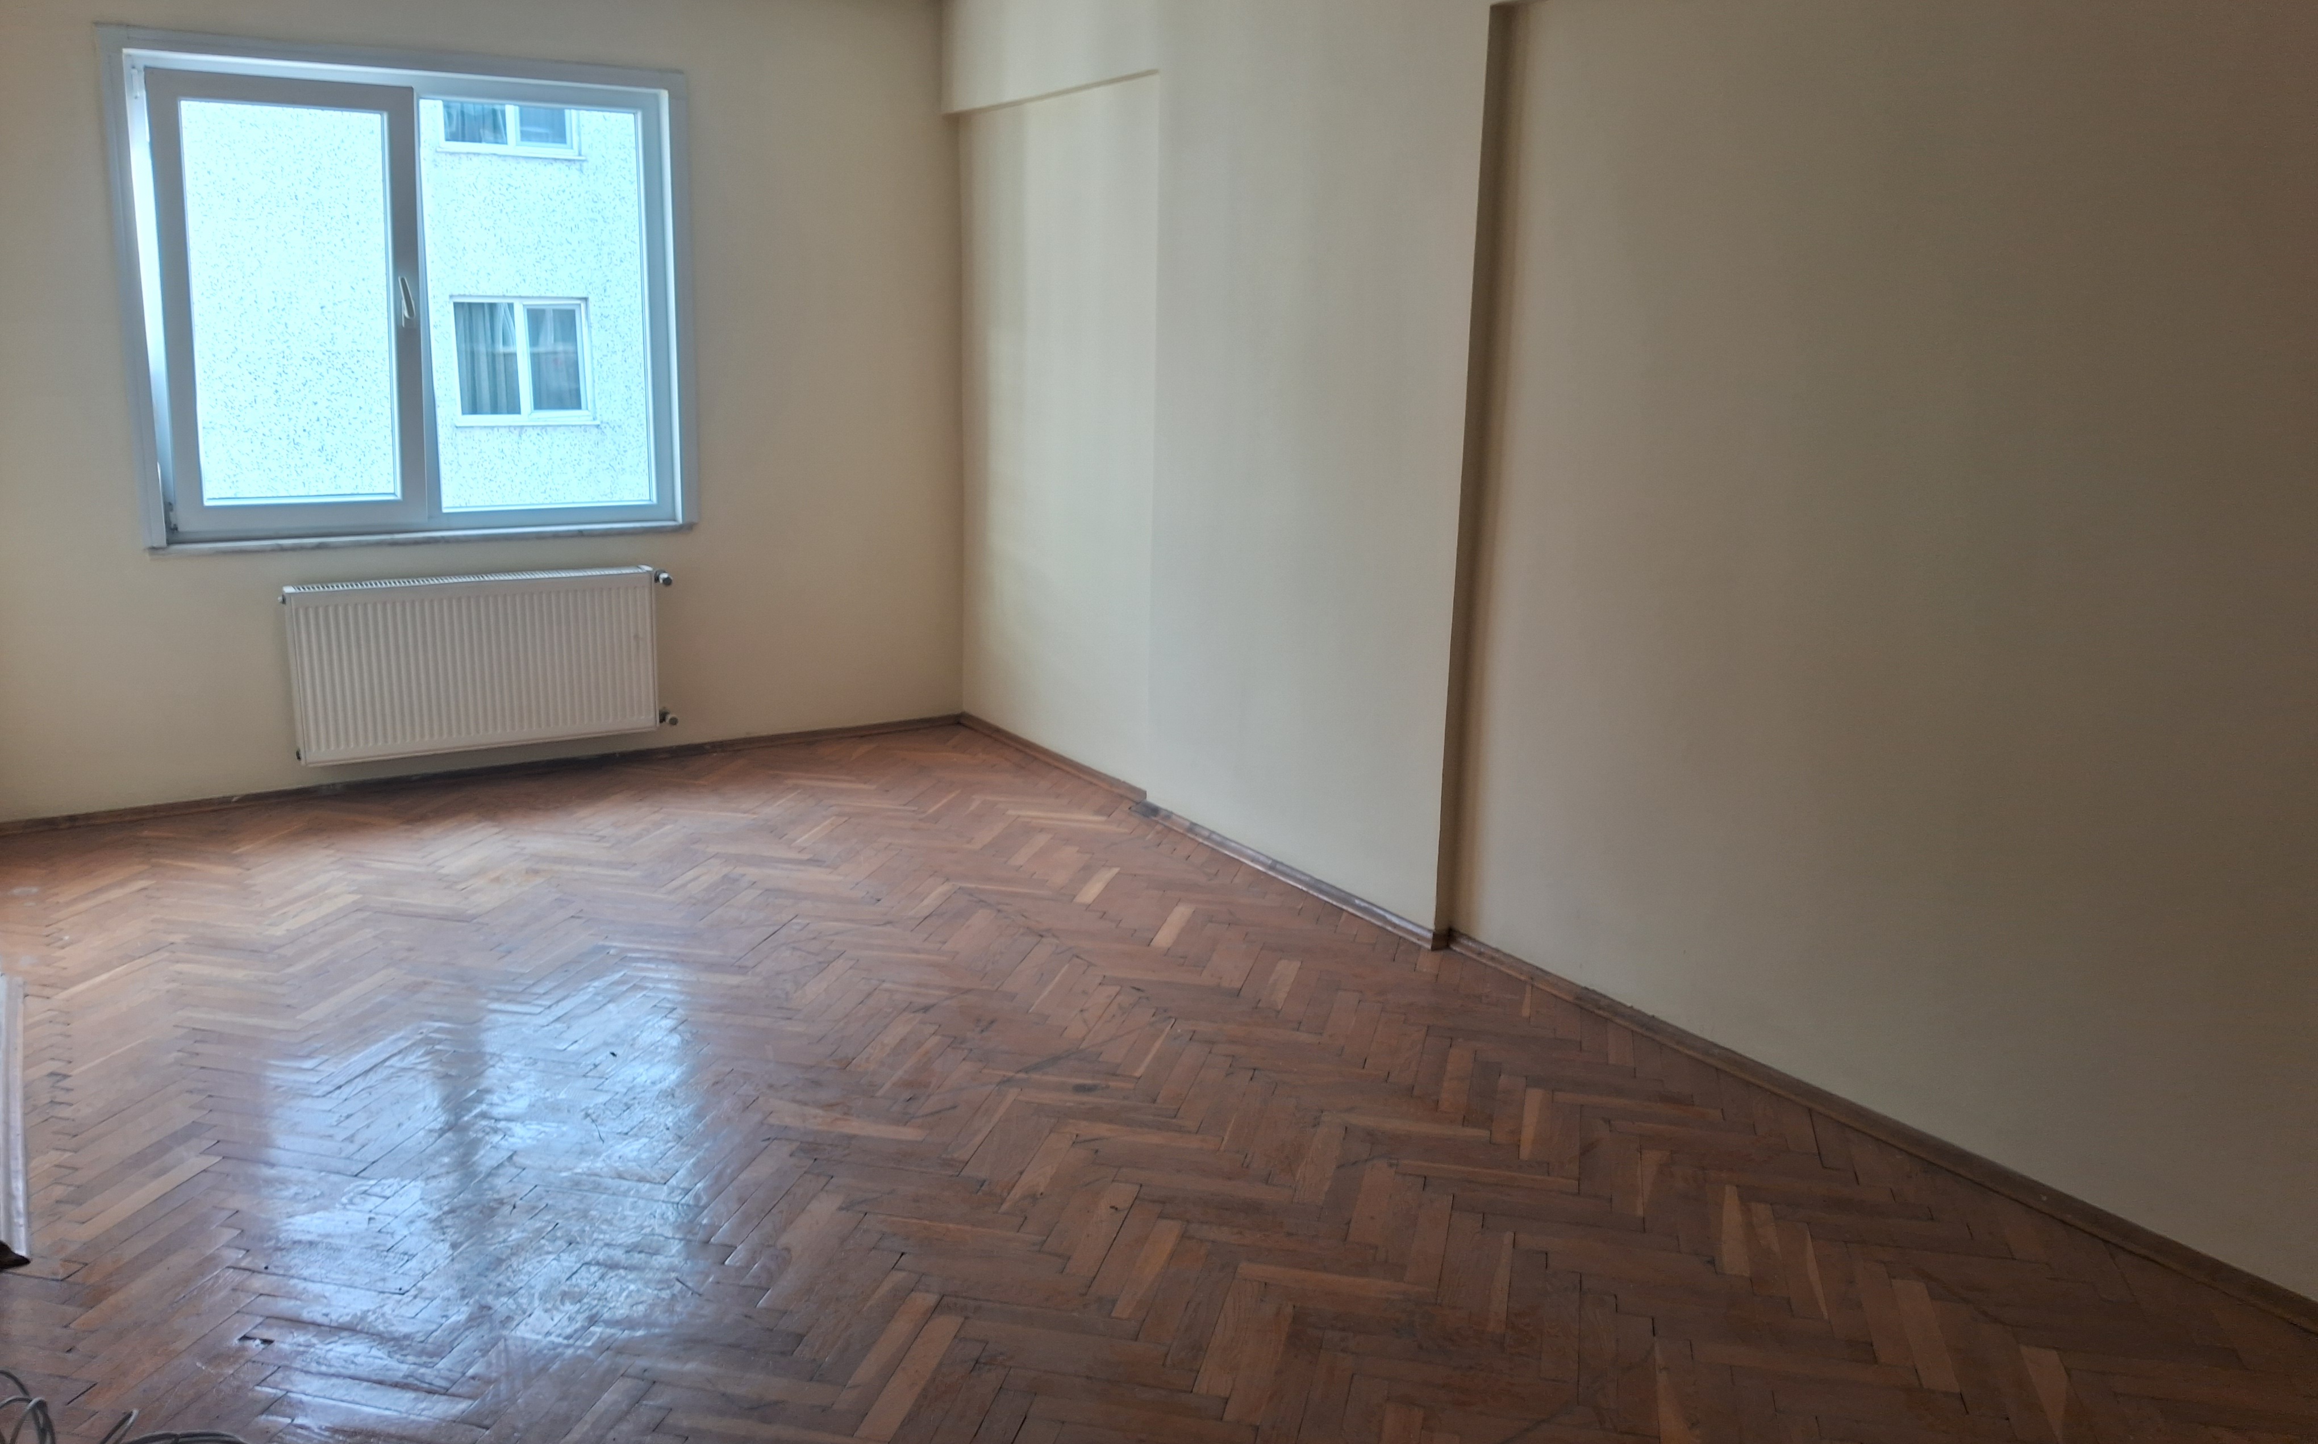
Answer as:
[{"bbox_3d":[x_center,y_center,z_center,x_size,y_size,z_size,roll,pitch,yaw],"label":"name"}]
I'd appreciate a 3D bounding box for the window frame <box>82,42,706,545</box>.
[{"bbox_3d":[-2.422,-1.399,5.742,1.730,1.520,0.120,-7,15,-32],"label":"window frame"}]

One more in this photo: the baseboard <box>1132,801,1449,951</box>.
[{"bbox_3d":[0.331,0.434,5.261,0.030,0.048,1.520,-7,15,-32],"label":"baseboard"}]

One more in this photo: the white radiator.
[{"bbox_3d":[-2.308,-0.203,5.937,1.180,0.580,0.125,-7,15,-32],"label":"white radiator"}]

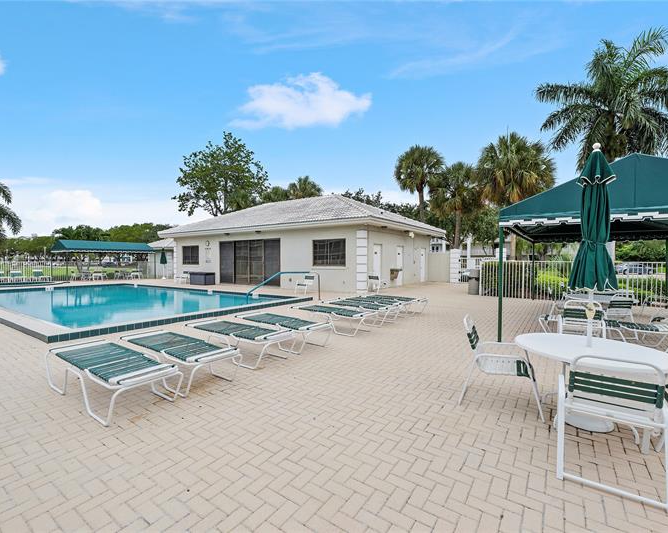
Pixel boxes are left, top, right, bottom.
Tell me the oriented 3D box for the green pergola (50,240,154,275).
[{"bbox_3d":[-18.848,-0.517,27.663,3.358,2.950,6.428,1,1,34],"label":"green pergola"}]

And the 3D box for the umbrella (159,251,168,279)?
[{"bbox_3d":[-13.741,-0.218,26.896,0.500,2.470,0.500,0,1,0],"label":"umbrella"}]

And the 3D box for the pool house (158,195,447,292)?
[{"bbox_3d":[-2.279,-1.723,22.183,16.419,5.381,10.143,1,1,34],"label":"pool house"}]

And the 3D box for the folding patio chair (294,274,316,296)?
[{"bbox_3d":[-1.241,0.813,14.415,0.590,0.890,0.770,1,1,35],"label":"folding patio chair"}]

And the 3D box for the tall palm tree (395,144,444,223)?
[{"bbox_3d":[6.100,-3.861,23.923,3.600,9.722,3.600,0,1,0],"label":"tall palm tree"}]

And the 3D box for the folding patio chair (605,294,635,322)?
[{"bbox_3d":[5.534,0.960,6.745,0.590,0.890,0.770,0,1,2],"label":"folding patio chair"}]

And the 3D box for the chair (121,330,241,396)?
[{"bbox_3d":[-2.024,1.184,4.264,2.000,0.400,0.630,1,2,38],"label":"chair"}]

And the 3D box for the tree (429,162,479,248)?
[{"bbox_3d":[9.585,-3.615,26.432,4.000,9.300,4.000,0,1,0],"label":"tree"}]

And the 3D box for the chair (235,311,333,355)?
[{"bbox_3d":[-0.919,1.196,6.059,1.970,0.440,0.660,1,1,35],"label":"chair"}]

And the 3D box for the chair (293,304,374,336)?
[{"bbox_3d":[-0.006,1.171,7.361,1.970,0.440,0.660,1,1,35],"label":"chair"}]

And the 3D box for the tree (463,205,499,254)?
[{"bbox_3d":[12.061,-2.028,26.963,3.700,5.956,3.700,0,1,0],"label":"tree"}]

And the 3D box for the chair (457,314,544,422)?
[{"bbox_3d":[1.799,1.019,3.560,0.770,0.890,0.590,1,1,29],"label":"chair"}]

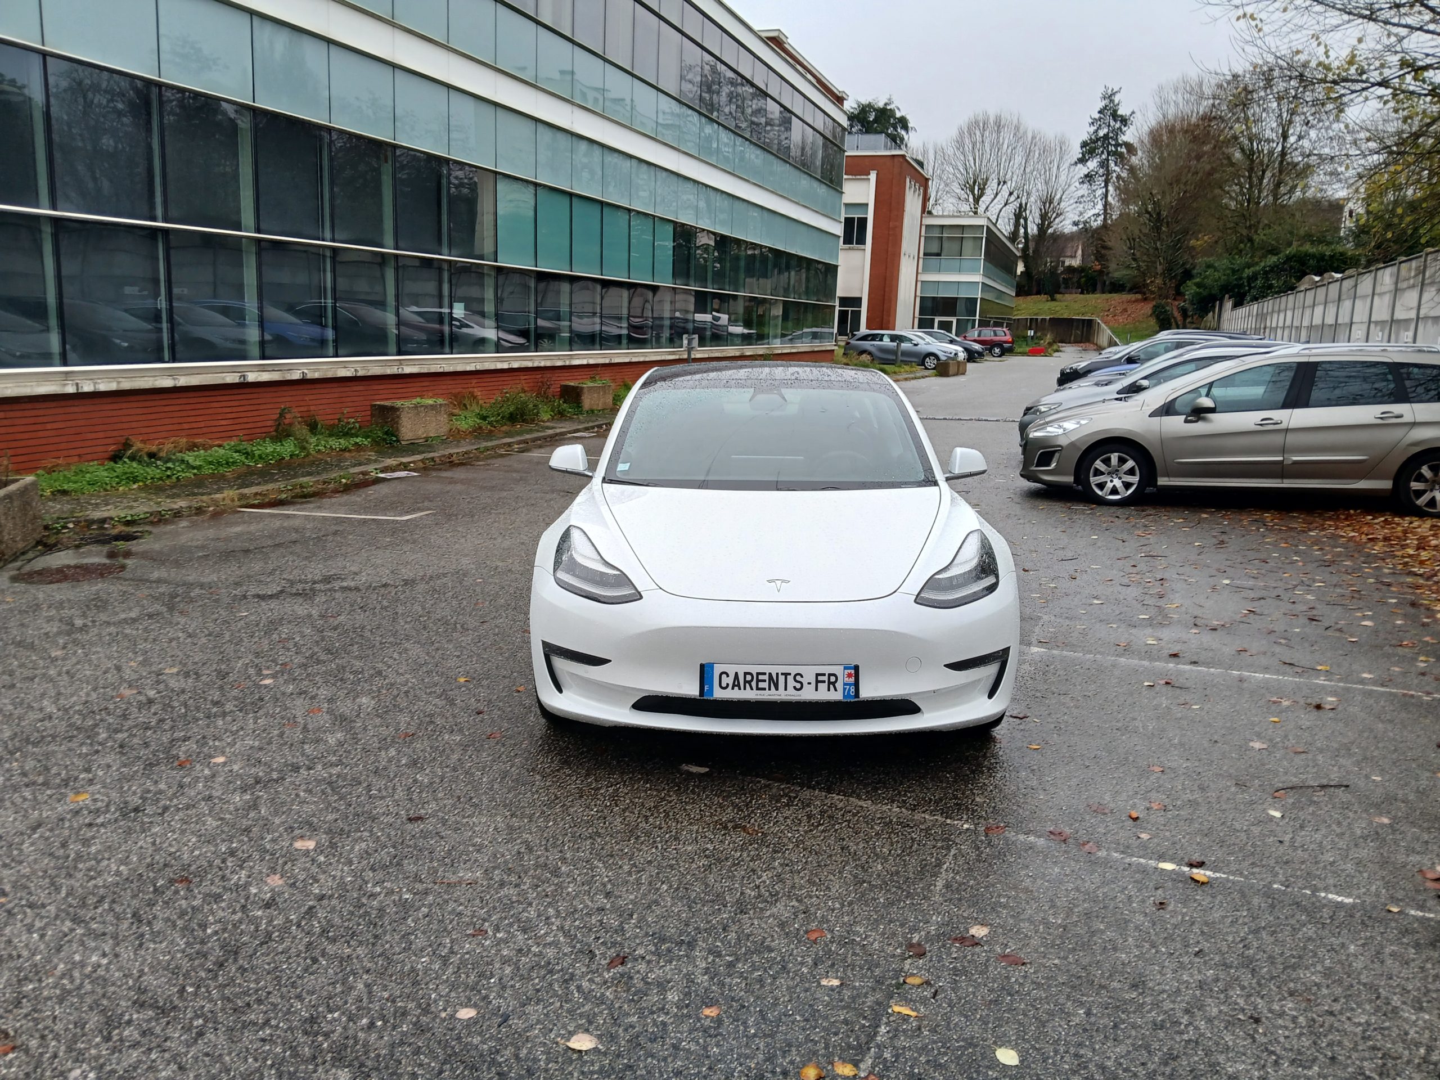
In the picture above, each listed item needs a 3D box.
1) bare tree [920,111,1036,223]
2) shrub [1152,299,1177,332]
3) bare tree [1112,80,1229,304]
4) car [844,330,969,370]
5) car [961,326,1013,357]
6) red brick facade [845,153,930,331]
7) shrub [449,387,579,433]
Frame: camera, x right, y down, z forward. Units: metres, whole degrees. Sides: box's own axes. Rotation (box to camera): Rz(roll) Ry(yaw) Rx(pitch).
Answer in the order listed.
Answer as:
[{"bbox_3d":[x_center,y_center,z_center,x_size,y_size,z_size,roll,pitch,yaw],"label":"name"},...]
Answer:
[{"bbox_3d":[24.296,-31.563,102.000,10.930,18.190,10.930,6,12,18],"label":"bare tree"},{"bbox_3d":[27.117,-13.730,66.000,1.440,2.030,1.440,6,12,18],"label":"shrub"},{"bbox_3d":[32.412,-25.191,78.000,8.600,16.400,8.600,6,12,18],"label":"bare tree"},{"bbox_3d":[7.246,-7.684,43.435,4.600,1.470,1.800,6,12,18],"label":"car"},{"bbox_3d":[14.944,-11.372,61.979,4.150,1.660,1.700,6,12,18],"label":"car"},{"bbox_3d":[8.228,-14.376,54.892,3.400,10.000,6.600,6,12,18],"label":"red brick facade"},{"bbox_3d":[-3.156,-2.144,16.842,0.900,0.580,2.600,6,12,18],"label":"shrub"}]

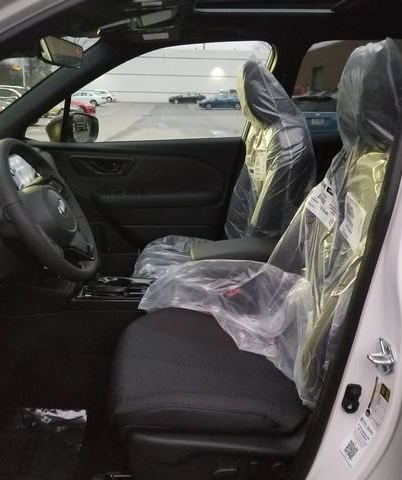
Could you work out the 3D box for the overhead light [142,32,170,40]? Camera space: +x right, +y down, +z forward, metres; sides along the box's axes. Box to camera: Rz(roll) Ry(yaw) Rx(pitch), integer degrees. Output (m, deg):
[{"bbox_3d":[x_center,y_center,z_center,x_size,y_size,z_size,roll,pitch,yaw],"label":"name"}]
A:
[{"bbox_3d":[-0.141,-0.633,1.495,0.088,0.025,0.050,-1,17,-7],"label":"overhead light"}]

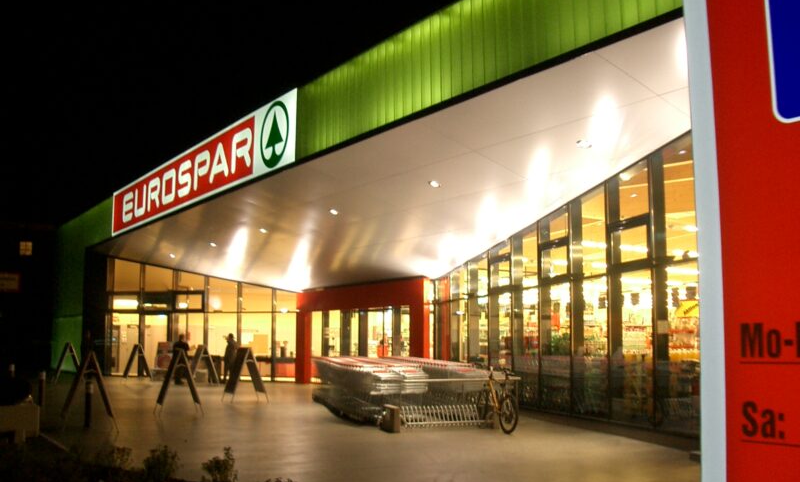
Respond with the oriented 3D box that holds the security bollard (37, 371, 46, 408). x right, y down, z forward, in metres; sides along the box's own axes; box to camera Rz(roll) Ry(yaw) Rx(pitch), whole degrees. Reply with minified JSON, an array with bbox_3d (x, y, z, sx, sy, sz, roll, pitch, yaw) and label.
[{"bbox_3d":[-8.030,3.316,18.175,0.160,0.800,0.160,0,-7,0],"label":"security bollard"}]

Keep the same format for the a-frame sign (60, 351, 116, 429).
[{"bbox_3d":[-5.444,2.612,14.215,0.900,1.330,0.670,3,-7,-25],"label":"a-frame sign"}]

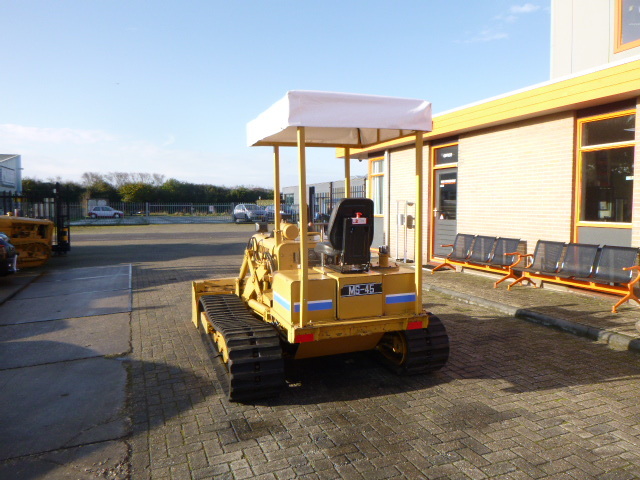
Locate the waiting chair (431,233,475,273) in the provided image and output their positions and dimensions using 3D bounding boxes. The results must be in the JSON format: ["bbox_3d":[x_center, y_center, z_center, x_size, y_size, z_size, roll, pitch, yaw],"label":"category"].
[{"bbox_3d":[2.660,0.289,9.220,0.670,0.790,0.600,-2,4,-22],"label":"waiting chair"}]

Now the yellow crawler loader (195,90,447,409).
[{"bbox_3d":[-0.190,0.002,4.682,1.850,2.200,2.920,-2,4,-21],"label":"yellow crawler loader"}]

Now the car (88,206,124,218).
[{"bbox_3d":[-24.944,-3.176,53.911,3.850,1.420,1.640,-2,5,-24],"label":"car"}]

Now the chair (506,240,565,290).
[{"bbox_3d":[3.452,0.423,7.378,0.670,0.790,0.600,-2,4,-22],"label":"chair"}]

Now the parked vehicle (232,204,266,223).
[{"bbox_3d":[-6.315,-2.388,41.937,1.760,1.580,4.200,-2,5,-26],"label":"parked vehicle"}]

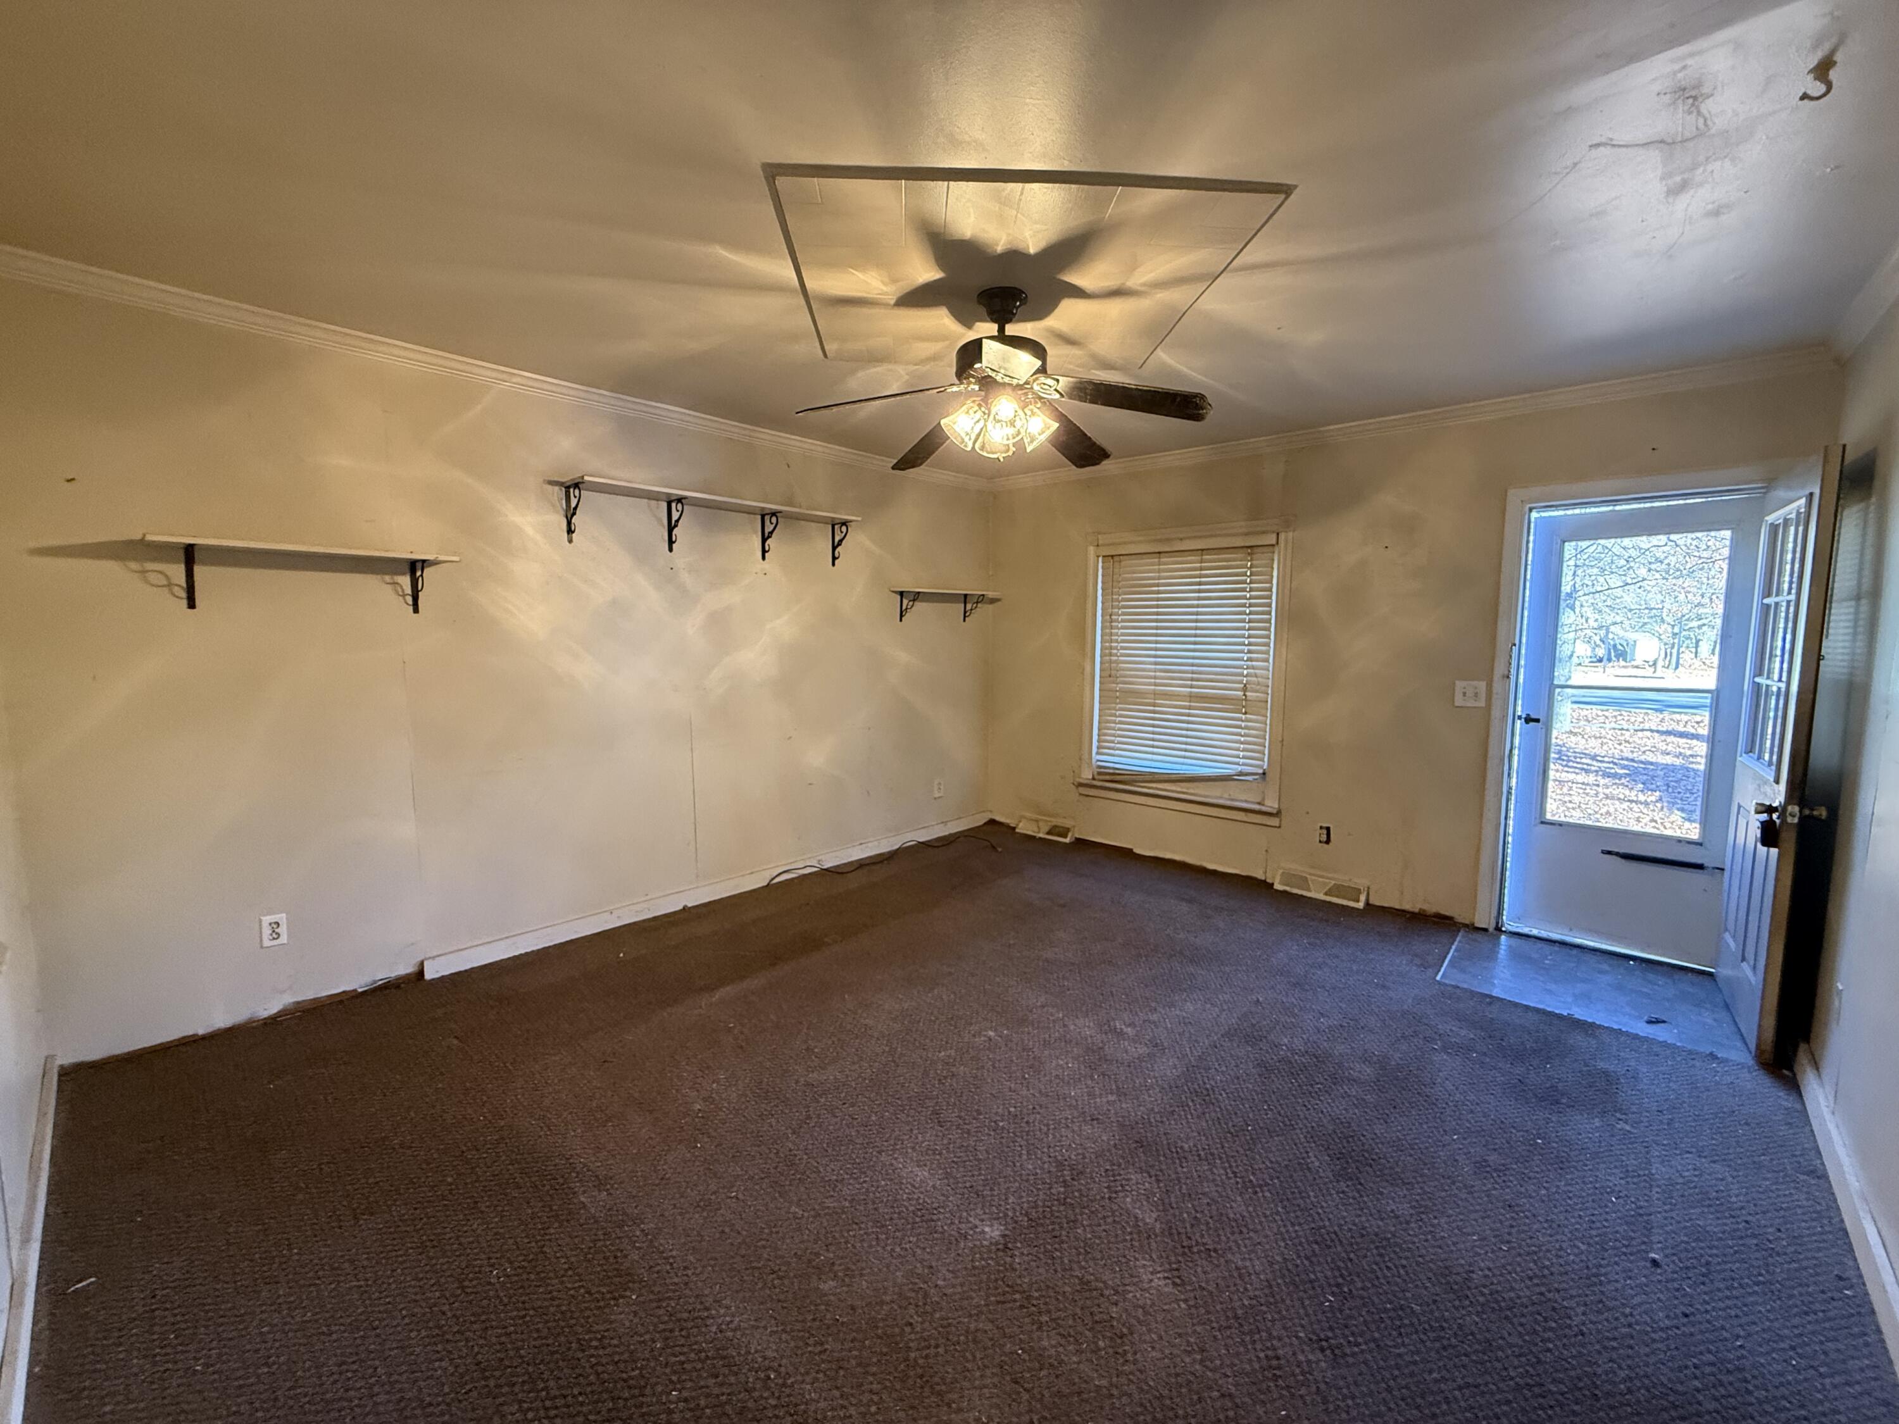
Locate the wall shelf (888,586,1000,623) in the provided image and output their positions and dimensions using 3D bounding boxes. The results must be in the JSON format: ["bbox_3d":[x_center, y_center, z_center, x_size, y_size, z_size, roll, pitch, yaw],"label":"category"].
[{"bbox_3d":[-0.009,-0.712,5.214,0.200,0.196,0.923,5,7,42],"label":"wall shelf"}]

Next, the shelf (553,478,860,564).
[{"bbox_3d":[-1.114,-0.937,3.948,0.205,0.266,1.588,5,7,42],"label":"shelf"}]

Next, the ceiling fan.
[{"bbox_3d":[0.171,-1.093,2.508,1.270,0.519,1.270,5,7,42],"label":"ceiling fan"}]

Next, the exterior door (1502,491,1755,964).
[{"bbox_3d":[2.983,0.080,3.373,0.783,1.953,0.045,5,7,42],"label":"exterior door"}]

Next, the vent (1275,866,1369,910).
[{"bbox_3d":[2.005,0.939,4.152,0.457,0.125,0.060,5,7,42],"label":"vent"}]

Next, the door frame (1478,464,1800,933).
[{"bbox_3d":[2.937,0.039,3.325,0.958,2.057,0.120,5,7,42],"label":"door frame"}]

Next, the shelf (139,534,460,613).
[{"bbox_3d":[-2.244,-0.468,2.726,0.205,0.215,0.839,5,7,42],"label":"shelf"}]

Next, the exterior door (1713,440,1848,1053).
[{"bbox_3d":[2.968,0.140,2.766,0.044,1.981,0.800,5,7,38],"label":"exterior door"}]

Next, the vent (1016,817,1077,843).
[{"bbox_3d":[0.661,0.817,5.349,0.464,0.125,0.060,5,7,42],"label":"vent"}]

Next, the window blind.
[{"bbox_3d":[1.394,-0.297,4.638,1.104,1.475,0.065,5,7,42],"label":"window blind"}]

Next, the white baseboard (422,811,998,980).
[{"bbox_3d":[-0.936,0.912,4.476,0.018,0.087,3.622,5,7,42],"label":"white baseboard"}]

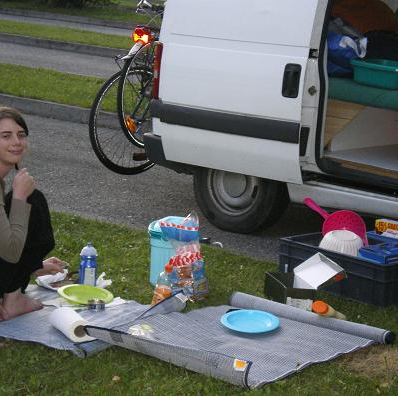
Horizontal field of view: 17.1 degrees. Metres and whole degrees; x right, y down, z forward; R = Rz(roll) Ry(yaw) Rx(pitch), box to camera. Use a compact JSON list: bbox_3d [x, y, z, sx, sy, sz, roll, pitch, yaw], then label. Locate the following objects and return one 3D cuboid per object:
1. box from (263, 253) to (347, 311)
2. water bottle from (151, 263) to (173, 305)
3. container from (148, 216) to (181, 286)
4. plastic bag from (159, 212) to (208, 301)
[{"bbox_3d":[0.451,0.361,5.741,0.270,0.160,0.280,1,11,-11],"label":"box"},{"bbox_3d":[-0.148,0.361,5.542,0.078,0.175,0.078,8,11,-1],"label":"water bottle"},{"bbox_3d":[-0.102,0.254,5.839,0.215,0.285,0.215,3,11,0],"label":"container"},{"bbox_3d":[-0.065,0.241,5.678,0.170,0.360,0.120,9,12,27],"label":"plastic bag"}]

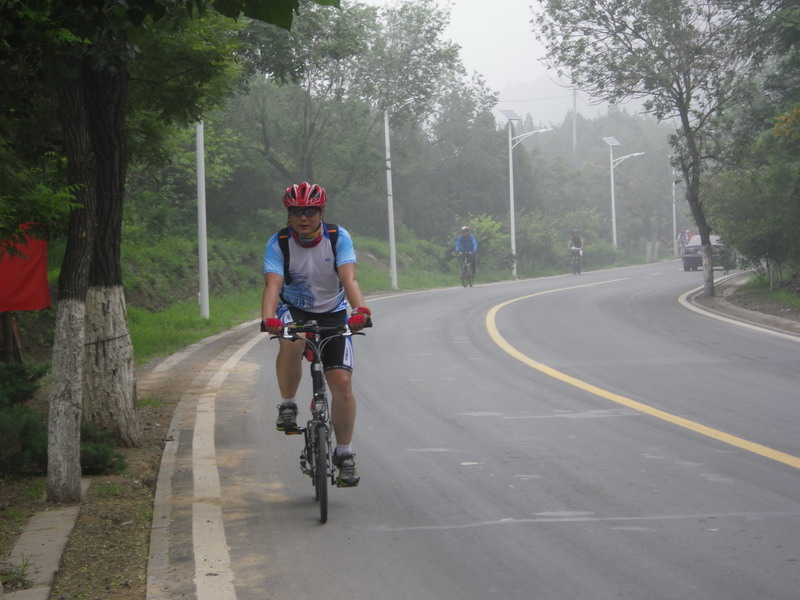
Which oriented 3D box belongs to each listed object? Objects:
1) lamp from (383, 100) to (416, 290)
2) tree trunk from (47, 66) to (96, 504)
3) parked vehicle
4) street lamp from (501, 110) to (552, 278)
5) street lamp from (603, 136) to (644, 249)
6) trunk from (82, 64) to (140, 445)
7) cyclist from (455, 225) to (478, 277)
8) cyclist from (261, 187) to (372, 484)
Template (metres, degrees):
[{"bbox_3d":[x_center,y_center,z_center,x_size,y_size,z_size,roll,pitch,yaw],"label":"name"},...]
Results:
[{"bbox_3d":[0.204,-3.144,56.834,1.750,5.700,0.700,-1,2,12],"label":"lamp"},{"bbox_3d":[-1.750,-0.079,11.500,0.250,2.310,0.230,-1,2,0],"label":"tree trunk"},{"bbox_3d":[12.254,-1.884,86.061,1.680,1.420,4.350,-1,2,14],"label":"parked vehicle"},{"bbox_3d":[4.278,-3.629,73.816,1.750,5.750,0.700,-1,2,14],"label":"street lamp"},{"bbox_3d":[9.933,-4.402,95.817,1.750,5.700,0.700,-1,2,14],"label":"street lamp"},{"bbox_3d":[-1.959,-0.315,14.700,0.380,2.580,0.360,-1,2,0],"label":"trunk"},{"bbox_3d":[1.852,-1.351,60.500,0.640,1.500,0.800,-1,2,5],"label":"cyclist"},{"bbox_3d":[-0.440,0.179,11.300,0.580,1.600,0.800,-1,2,2],"label":"cyclist"}]

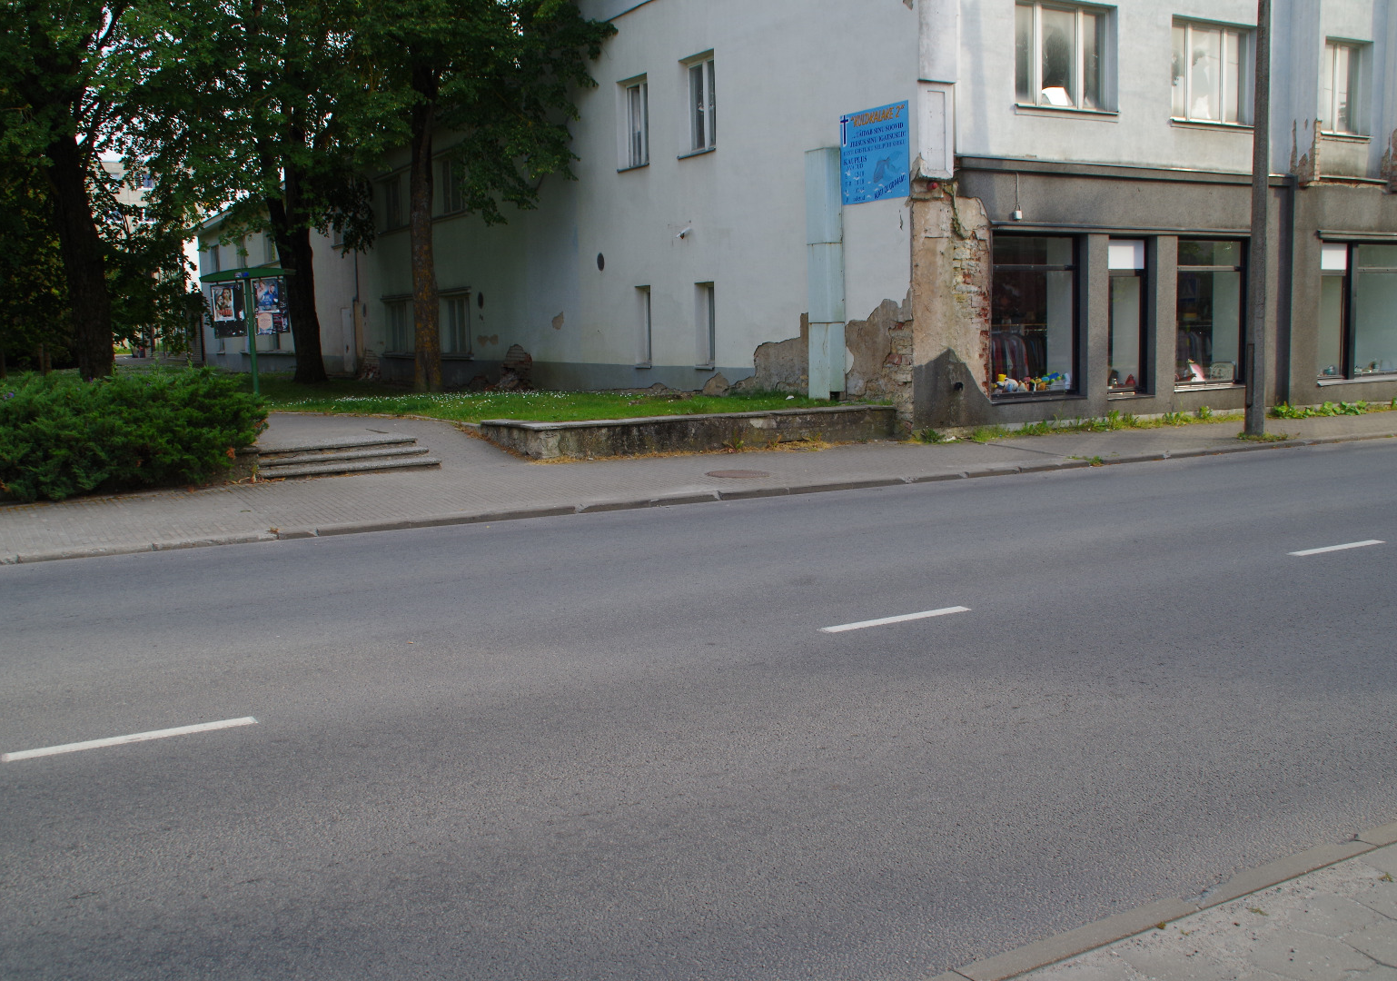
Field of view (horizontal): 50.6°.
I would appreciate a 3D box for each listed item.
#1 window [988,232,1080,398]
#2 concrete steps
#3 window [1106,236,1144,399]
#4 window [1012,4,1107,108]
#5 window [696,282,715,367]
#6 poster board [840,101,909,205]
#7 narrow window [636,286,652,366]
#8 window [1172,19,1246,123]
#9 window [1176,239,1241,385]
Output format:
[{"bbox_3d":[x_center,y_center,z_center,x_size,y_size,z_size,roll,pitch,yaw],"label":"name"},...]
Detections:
[{"bbox_3d":[4.630,-2.388,20.430,1.764,2.219,0.150,-5,7,-32],"label":"window"},{"bbox_3d":[-3.967,-0.346,16.112,2.024,0.310,1.050,-5,8,-35],"label":"concrete steps"},{"bbox_3d":[6.193,-2.500,21.420,0.917,2.269,0.150,-5,7,-32],"label":"window"},{"bbox_3d":[4.963,-5.951,20.305,1.910,1.404,0.150,-5,7,-32],"label":"window"},{"bbox_3d":[0.214,-2.649,23.709,0.200,1.352,0.602,-5,7,-30],"label":"window"},{"bbox_3d":[2.300,-4.434,19.538,0.050,1.198,1.485,-5,7,-30],"label":"poster board"},{"bbox_3d":[-0.843,-2.821,25.516,0.200,1.376,0.554,-5,7,-30],"label":"narrow window"},{"bbox_3d":[7.591,-6.225,21.962,1.830,1.476,0.150,-5,7,-32],"label":"window"},{"bbox_3d":[7.742,-2.689,22.394,1.673,2.223,0.150,-5,7,-32],"label":"window"}]

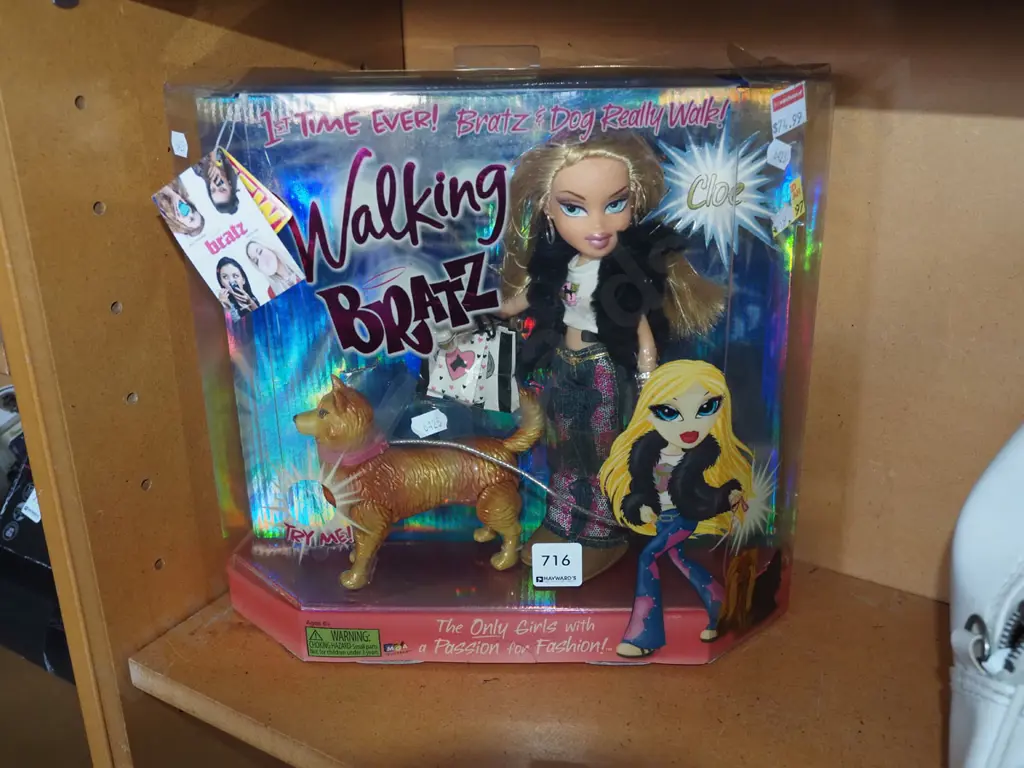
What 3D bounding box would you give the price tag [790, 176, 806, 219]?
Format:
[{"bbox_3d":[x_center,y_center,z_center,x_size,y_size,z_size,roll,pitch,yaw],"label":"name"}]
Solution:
[{"bbox_3d":[0.147,-0.095,0.486,0.011,0.021,0.002,-37,36,-30],"label":"price tag"}]

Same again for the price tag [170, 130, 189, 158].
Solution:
[{"bbox_3d":[-0.176,-0.126,0.498,0.018,0.013,0.002,22,29,40],"label":"price tag"}]

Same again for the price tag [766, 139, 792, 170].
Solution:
[{"bbox_3d":[0.132,-0.113,0.466,0.019,0.012,0.002,3,11,-45],"label":"price tag"}]

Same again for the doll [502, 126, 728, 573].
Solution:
[{"bbox_3d":[0.055,-0.011,0.535,0.124,0.253,0.059,2,19,8],"label":"doll"}]

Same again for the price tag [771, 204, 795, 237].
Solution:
[{"bbox_3d":[0.138,-0.083,0.481,0.002,0.013,0.018,18,49,44],"label":"price tag"}]

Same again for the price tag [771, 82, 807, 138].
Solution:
[{"bbox_3d":[0.136,-0.134,0.463,0.029,0.020,0.002,-31,33,-34],"label":"price tag"}]

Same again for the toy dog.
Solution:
[{"bbox_3d":[-0.052,0.050,0.560,0.143,0.125,0.046,-5,19,-12],"label":"toy dog"}]

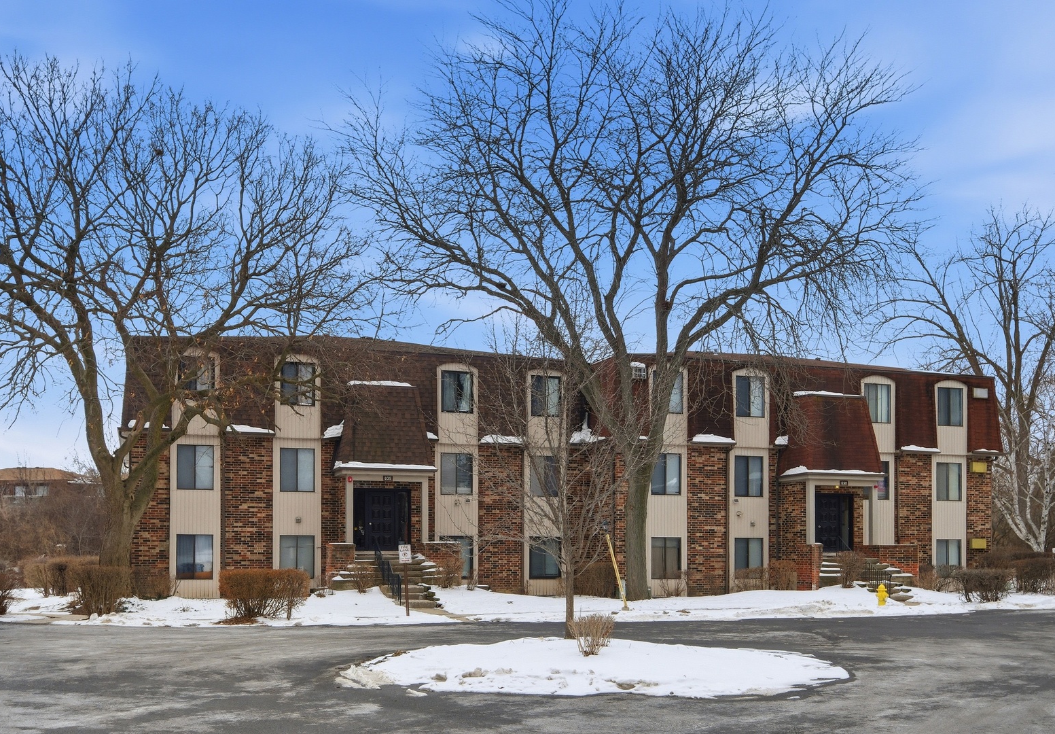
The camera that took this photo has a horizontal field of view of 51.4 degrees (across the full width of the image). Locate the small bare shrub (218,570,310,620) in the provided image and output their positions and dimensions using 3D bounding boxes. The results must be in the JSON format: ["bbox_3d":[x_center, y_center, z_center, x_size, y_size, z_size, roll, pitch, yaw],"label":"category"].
[{"bbox_3d":[-6.391,5.530,26.600,2.200,1.250,1.700,1,-5,-14],"label":"small bare shrub"}]

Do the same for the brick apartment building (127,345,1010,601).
[{"bbox_3d":[0.860,3.500,43.600,30.800,9.300,15.300,1,-5,-16],"label":"brick apartment building"}]

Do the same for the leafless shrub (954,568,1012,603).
[{"bbox_3d":[14.538,6.975,35.000,1.800,1.070,1.400,-2,-5,23],"label":"leafless shrub"}]

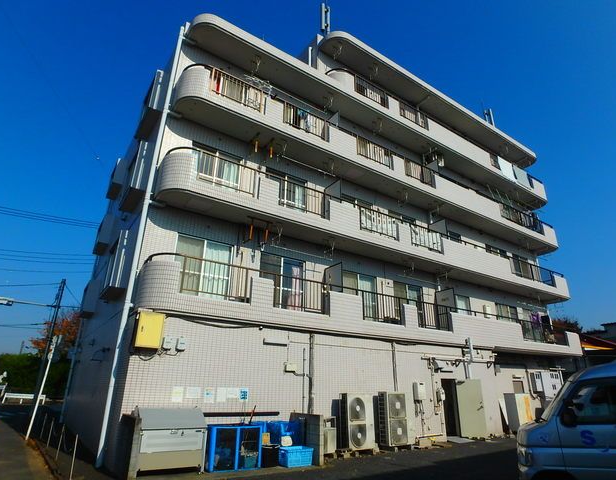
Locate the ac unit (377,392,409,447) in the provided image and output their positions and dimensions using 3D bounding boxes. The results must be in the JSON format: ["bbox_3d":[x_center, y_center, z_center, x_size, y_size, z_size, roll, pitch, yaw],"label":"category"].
[{"bbox_3d":[2.467,4.952,10.808,0.930,1.335,0.370,15,-25,-31],"label":"ac unit"}]

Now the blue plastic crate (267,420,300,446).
[{"bbox_3d":[-0.529,4.203,8.444,0.720,0.480,0.430,15,-25,-31],"label":"blue plastic crate"}]

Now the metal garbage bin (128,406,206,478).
[{"bbox_3d":[-2.611,3.716,7.262,1.190,1.070,0.780,15,-25,-31],"label":"metal garbage bin"}]

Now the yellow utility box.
[{"bbox_3d":[-3.302,1.898,8.072,0.485,0.700,0.200,15,-25,-31],"label":"yellow utility box"}]

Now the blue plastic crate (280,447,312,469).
[{"bbox_3d":[-0.262,4.559,8.184,0.645,0.320,0.460,15,-25,-31],"label":"blue plastic crate"}]

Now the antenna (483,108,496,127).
[{"bbox_3d":[10.915,-7.134,23.165,0.570,1.550,0.340,15,-25,-31],"label":"antenna"}]

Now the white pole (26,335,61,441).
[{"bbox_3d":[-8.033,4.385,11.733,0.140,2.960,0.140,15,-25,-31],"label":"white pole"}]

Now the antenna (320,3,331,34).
[{"bbox_3d":[0.747,-9.792,17.216,0.500,1.850,0.250,7,-22,-15],"label":"antenna"}]

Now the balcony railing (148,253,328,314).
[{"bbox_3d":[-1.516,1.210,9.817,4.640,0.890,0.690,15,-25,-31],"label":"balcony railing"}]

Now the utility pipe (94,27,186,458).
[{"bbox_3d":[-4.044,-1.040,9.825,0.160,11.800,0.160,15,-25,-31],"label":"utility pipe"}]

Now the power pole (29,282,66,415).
[{"bbox_3d":[-13.866,5.548,20.773,0.320,7.072,0.320,15,-25,-31],"label":"power pole"}]

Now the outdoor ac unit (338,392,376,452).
[{"bbox_3d":[1.280,4.667,10.054,0.880,1.305,0.320,15,-25,-31],"label":"outdoor ac unit"}]

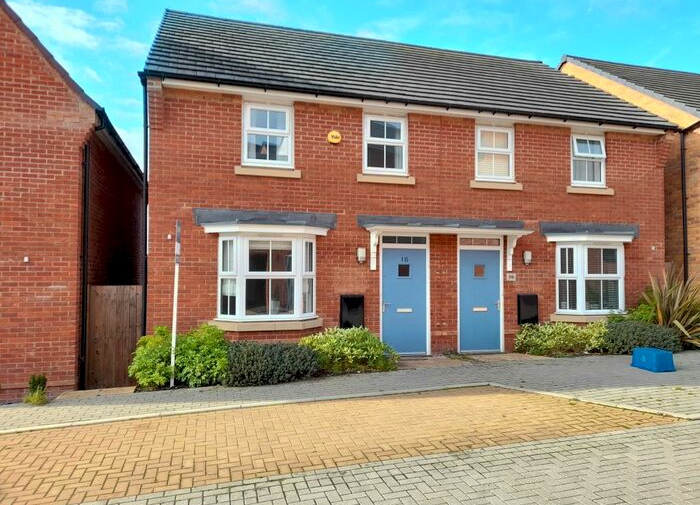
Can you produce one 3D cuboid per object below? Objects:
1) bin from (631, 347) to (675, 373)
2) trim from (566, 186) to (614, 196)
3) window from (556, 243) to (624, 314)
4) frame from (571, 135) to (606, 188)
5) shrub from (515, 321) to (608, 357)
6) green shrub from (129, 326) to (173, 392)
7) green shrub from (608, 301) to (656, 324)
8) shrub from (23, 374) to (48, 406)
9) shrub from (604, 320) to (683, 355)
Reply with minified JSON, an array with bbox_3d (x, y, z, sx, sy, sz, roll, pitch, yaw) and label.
[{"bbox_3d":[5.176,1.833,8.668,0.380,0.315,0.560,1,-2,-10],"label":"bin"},{"bbox_3d":[4.930,-1.257,10.425,1.140,0.140,0.130,1,-2,-16],"label":"trim"},{"bbox_3d":[4.976,0.531,10.163,1.670,1.430,0.420,1,-2,-16],"label":"window"},{"bbox_3d":[4.955,-1.881,10.463,0.865,1.085,0.150,1,-2,-16],"label":"frame"},{"bbox_3d":[3.952,1.600,9.475,1.819,0.656,0.726,1,-2,-15],"label":"shrub"},{"bbox_3d":[-2.949,1.564,7.516,0.656,0.905,0.696,1,-2,-15],"label":"green shrub"},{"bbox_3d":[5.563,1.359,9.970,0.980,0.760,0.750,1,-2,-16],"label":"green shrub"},{"bbox_3d":[-4.604,2.007,7.410,0.310,0.420,0.270,1,-2,-16],"label":"shrub"},{"bbox_3d":[5.757,1.658,9.960,1.621,0.656,0.746,1,-2,-15],"label":"shrub"}]

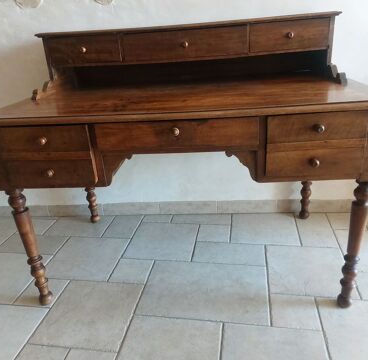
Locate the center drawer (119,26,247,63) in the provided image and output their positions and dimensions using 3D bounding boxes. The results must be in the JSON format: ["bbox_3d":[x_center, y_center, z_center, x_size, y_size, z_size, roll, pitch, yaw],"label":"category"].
[{"bbox_3d":[0.006,-0.574,1.457,0.500,0.110,0.220,-2,23,6],"label":"center drawer"}]

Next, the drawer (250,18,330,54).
[{"bbox_3d":[0.411,-0.590,1.416,0.298,0.110,0.220,-2,23,6],"label":"drawer"}]

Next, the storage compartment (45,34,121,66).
[{"bbox_3d":[-0.402,-0.565,1.496,0.298,0.110,0.220,-2,23,6],"label":"storage compartment"}]

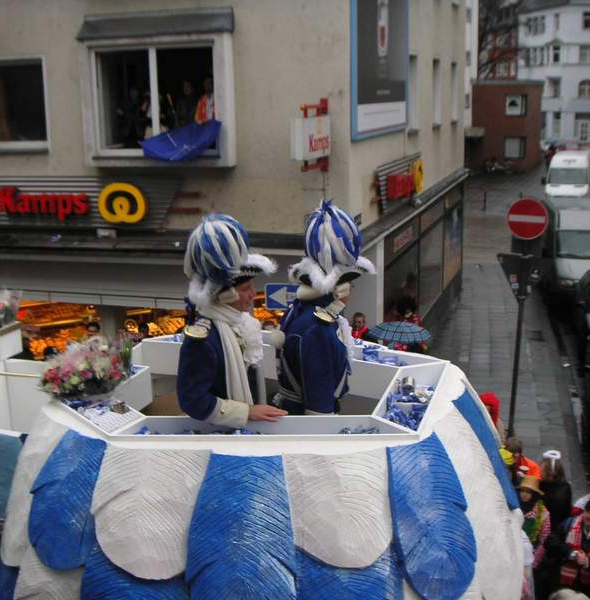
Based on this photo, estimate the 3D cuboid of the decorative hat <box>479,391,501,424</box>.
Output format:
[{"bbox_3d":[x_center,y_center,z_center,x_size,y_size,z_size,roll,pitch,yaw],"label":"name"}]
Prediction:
[{"bbox_3d":[2.237,1.242,10.100,0.260,0.320,0.260,6,14,29],"label":"decorative hat"}]

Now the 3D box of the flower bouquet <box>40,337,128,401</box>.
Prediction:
[{"bbox_3d":[-1.072,0.350,4.450,0.420,0.260,0.310,-1,12,0],"label":"flower bouquet"}]

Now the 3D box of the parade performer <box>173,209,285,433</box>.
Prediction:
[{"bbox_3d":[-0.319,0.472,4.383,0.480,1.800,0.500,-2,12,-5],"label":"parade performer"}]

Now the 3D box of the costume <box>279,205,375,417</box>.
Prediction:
[{"bbox_3d":[0.190,0.438,4.799,0.450,1.950,0.520,-8,14,-31],"label":"costume"}]

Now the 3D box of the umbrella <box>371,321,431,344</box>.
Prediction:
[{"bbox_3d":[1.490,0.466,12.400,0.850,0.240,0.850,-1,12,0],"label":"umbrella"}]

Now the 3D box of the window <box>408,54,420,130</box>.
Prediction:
[{"bbox_3d":[2.223,-3.895,16.654,0.160,1.394,0.977,3,14,18],"label":"window"}]

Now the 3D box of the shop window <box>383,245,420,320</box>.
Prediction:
[{"bbox_3d":[1.877,0.006,15.123,0.100,1.660,3.682,2,12,16],"label":"shop window"}]

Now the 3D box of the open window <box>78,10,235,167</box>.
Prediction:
[{"bbox_3d":[-2.028,-3.082,12.993,2.371,2.171,0.420,3,14,18],"label":"open window"}]

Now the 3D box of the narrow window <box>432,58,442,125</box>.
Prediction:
[{"bbox_3d":[3.044,-4.474,19.041,0.160,1.383,1.068,3,14,18],"label":"narrow window"}]

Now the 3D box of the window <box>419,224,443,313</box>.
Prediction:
[{"bbox_3d":[3.058,-0.720,19.710,0.150,1.776,3.106,3,14,18],"label":"window"}]

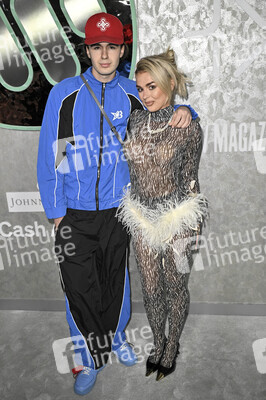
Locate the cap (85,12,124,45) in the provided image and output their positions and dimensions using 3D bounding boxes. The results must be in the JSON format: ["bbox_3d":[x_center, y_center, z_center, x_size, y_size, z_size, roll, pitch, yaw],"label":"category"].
[{"bbox_3d":[-0.128,-0.777,1.776,0.177,0.145,0.258,-2,18,-2],"label":"cap"}]

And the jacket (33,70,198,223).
[{"bbox_3d":[-0.067,-0.272,1.939,0.770,0.740,0.380,-3,16,0],"label":"jacket"}]

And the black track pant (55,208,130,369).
[{"bbox_3d":[-0.195,0.452,2.140,0.380,1.020,0.400,-2,16,2],"label":"black track pant"}]

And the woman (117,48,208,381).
[{"bbox_3d":[0.156,0.134,2.012,0.460,1.720,0.400,3,17,19],"label":"woman"}]

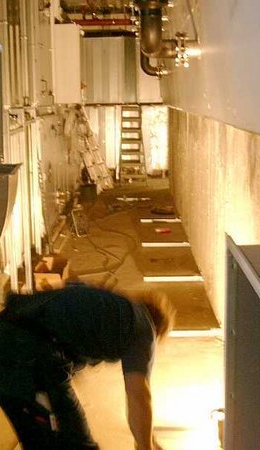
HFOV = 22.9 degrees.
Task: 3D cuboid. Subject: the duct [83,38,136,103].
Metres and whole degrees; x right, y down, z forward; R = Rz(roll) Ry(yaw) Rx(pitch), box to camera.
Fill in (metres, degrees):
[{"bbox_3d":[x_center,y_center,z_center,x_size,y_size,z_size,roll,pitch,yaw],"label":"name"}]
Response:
[{"bbox_3d":[-0.472,-3.544,14.800,1.230,1.500,0.700,0,11,1],"label":"duct"}]

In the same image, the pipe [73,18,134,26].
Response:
[{"bbox_3d":[-0.625,-4.545,14.400,1.500,0.150,0.150,0,11,1],"label":"pipe"}]

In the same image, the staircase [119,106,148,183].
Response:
[{"bbox_3d":[0.068,-1.808,14.425,0.600,1.770,0.800,0,11,1],"label":"staircase"}]

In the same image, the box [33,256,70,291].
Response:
[{"bbox_3d":[-0.779,0.547,6.431,0.310,0.260,0.460,0,11,1],"label":"box"}]

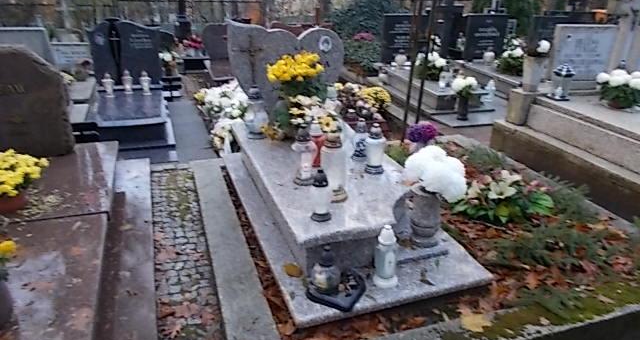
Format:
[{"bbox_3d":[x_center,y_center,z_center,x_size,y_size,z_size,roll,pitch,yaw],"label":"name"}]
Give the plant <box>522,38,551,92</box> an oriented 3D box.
[{"bbox_3d":[1.838,-0.894,4.134,0.220,0.420,0.200,-9,24,-17],"label":"plant"}]

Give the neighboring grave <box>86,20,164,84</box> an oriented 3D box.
[{"bbox_3d":[-1.962,-1.200,4.915,0.685,0.673,0.100,-7,25,-17],"label":"neighboring grave"}]

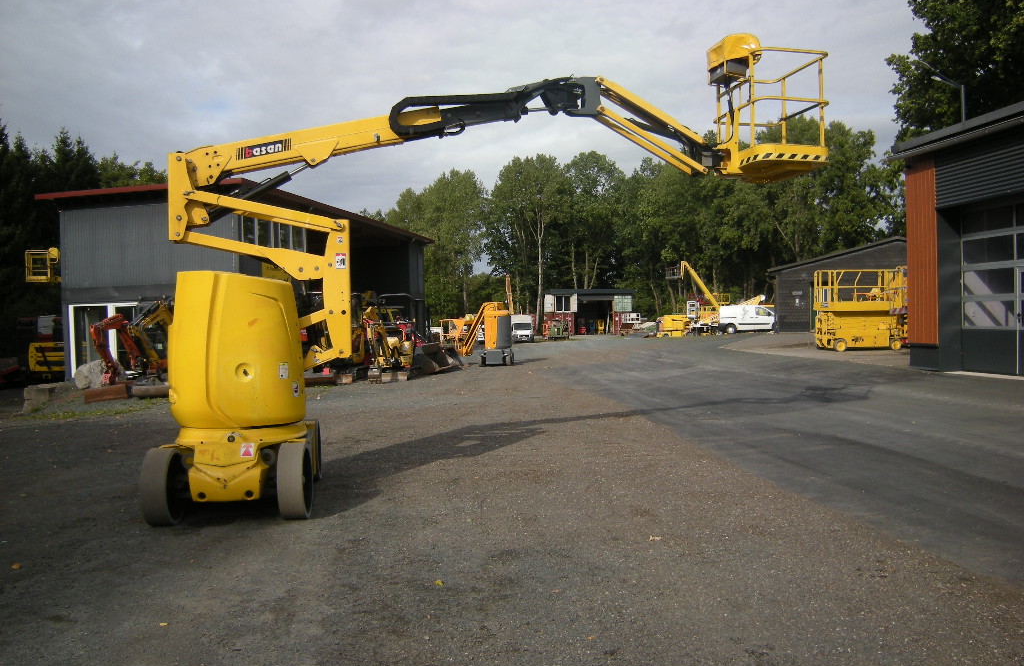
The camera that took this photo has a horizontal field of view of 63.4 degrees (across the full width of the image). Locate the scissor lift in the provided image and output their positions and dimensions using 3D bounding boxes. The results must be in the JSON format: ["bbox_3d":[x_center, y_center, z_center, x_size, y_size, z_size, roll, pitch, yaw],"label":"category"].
[{"bbox_3d":[10.700,-0.720,25.300,2.500,2.500,1.200,-1,1,-2],"label":"scissor lift"}]

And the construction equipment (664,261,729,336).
[{"bbox_3d":[14.800,-2.720,65.000,5.700,5.800,2.300,-1,1,3],"label":"construction equipment"}]

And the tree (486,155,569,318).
[{"bbox_3d":[1.900,-10.500,100.000,9.900,21.700,9.900,-1,1,0],"label":"tree"}]

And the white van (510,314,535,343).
[{"bbox_3d":[0.600,-0.450,83.000,2.100,2.650,5.900,-1,1,-9],"label":"white van"}]

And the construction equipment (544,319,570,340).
[{"bbox_3d":[4.750,-0.340,87.000,2.600,2.050,2.100,-1,1,12],"label":"construction equipment"}]

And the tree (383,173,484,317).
[{"bbox_3d":[-9.400,-9.600,100.000,12.500,20.400,11.500,-1,1,0],"label":"tree"}]

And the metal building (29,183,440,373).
[{"bbox_3d":[-8.930,-1.550,32.350,6.800,5.500,17.700,-1,1,12],"label":"metal building"}]

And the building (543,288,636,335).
[{"bbox_3d":[9.970,-2.700,106.000,10.800,5.750,7.500,-1,1,7],"label":"building"}]

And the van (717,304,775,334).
[{"bbox_3d":[16.800,-0.950,57.400,4.800,1.970,1.900,-1,1,12],"label":"van"}]

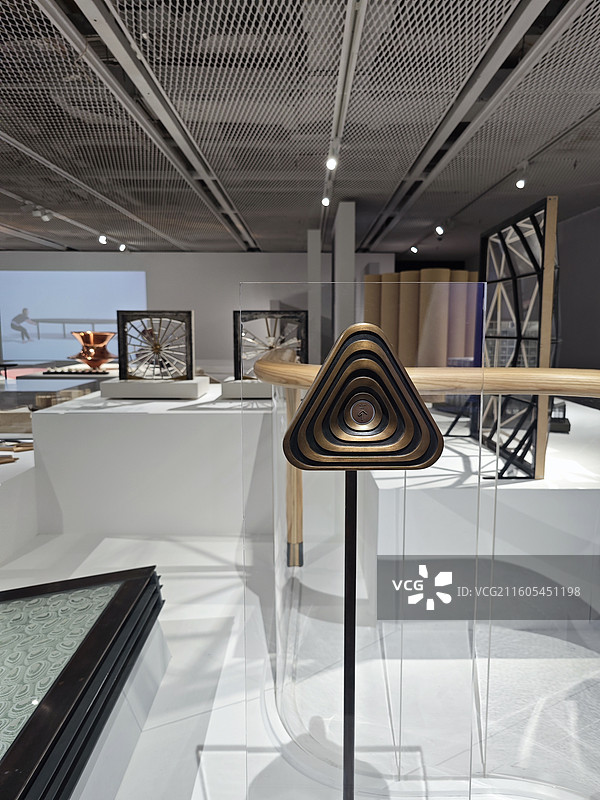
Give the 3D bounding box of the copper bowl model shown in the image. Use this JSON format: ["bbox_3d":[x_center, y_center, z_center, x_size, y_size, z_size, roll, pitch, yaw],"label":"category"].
[{"bbox_3d":[-3.320,-0.788,8.600,0.870,0.620,0.870,0,7,0],"label":"copper bowl model"}]

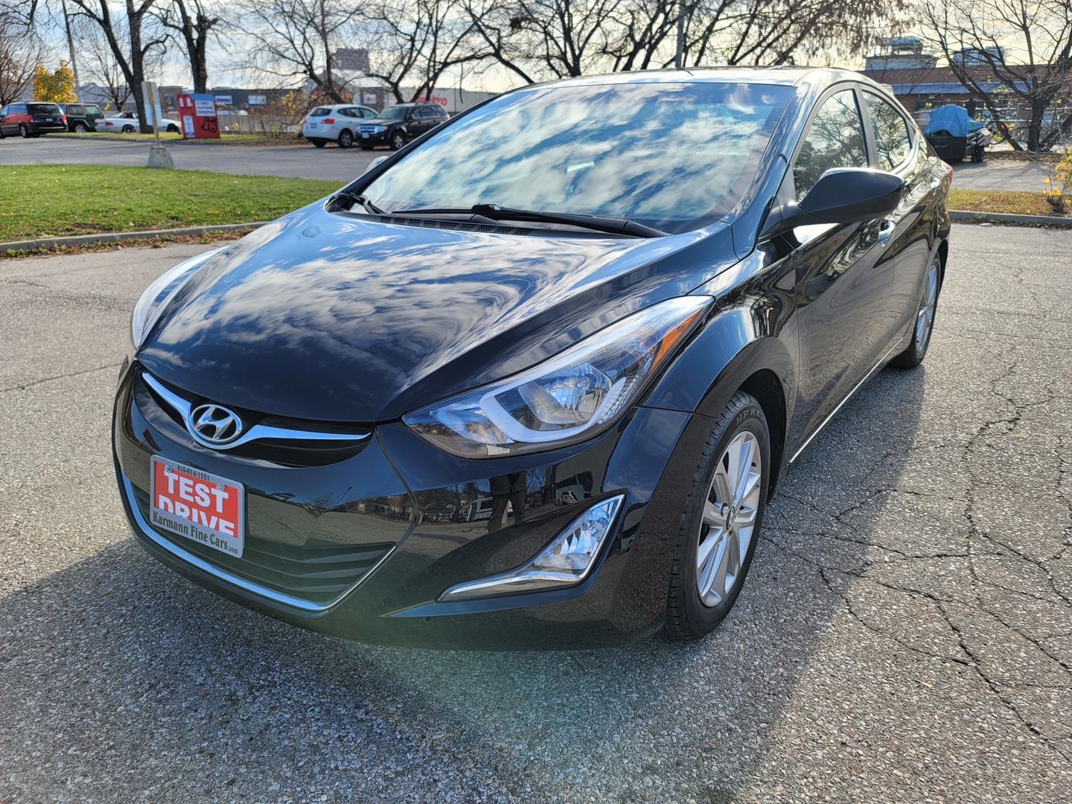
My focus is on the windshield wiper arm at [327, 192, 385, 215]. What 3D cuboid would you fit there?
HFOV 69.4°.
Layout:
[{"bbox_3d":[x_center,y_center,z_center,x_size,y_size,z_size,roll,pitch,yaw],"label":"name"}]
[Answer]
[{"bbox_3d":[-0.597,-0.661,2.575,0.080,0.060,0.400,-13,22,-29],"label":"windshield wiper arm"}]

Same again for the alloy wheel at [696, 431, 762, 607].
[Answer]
[{"bbox_3d":[0.429,0.278,1.964,0.160,0.440,0.440,12,23,33],"label":"alloy wheel"}]

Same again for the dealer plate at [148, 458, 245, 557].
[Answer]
[{"bbox_3d":[-0.729,0.221,1.655,0.313,0.157,0.020,10,10,30],"label":"dealer plate"}]

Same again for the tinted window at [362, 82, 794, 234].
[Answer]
[{"bbox_3d":[0.108,-0.819,2.582,1.370,0.130,0.970,12,48,32],"label":"tinted window"}]

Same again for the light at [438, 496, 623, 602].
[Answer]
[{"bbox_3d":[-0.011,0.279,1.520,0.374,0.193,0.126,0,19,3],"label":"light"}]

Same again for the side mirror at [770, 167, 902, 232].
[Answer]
[{"bbox_3d":[0.805,-0.543,2.069,0.280,0.155,0.190,12,24,32],"label":"side mirror"}]

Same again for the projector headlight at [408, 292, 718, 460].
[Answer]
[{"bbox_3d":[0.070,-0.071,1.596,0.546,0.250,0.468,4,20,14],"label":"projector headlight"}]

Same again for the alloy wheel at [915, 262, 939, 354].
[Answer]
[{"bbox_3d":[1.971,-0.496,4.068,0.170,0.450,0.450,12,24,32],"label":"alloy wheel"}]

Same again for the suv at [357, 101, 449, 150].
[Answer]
[{"bbox_3d":[-5.392,-11.357,31.981,1.810,1.730,4.430,11,23,28],"label":"suv"}]

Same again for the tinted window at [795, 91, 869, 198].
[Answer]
[{"bbox_3d":[0.966,-0.848,2.548,0.065,0.389,0.974,-12,9,39],"label":"tinted window"}]

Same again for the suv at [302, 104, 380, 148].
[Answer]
[{"bbox_3d":[-7.881,-12.006,33.581,1.800,1.660,4.640,10,23,27],"label":"suv"}]

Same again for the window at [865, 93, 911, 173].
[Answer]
[{"bbox_3d":[1.500,-1.141,3.287,0.065,0.338,0.753,-12,9,39],"label":"window"}]

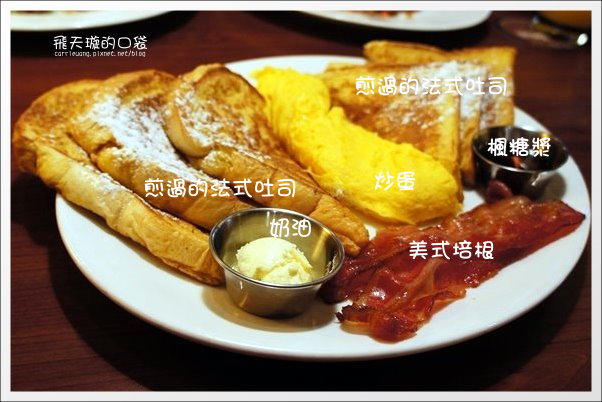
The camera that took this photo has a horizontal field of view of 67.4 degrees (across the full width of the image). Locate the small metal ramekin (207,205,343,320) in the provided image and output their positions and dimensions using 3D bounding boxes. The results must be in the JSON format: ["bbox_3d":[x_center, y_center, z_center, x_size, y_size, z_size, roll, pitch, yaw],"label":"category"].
[{"bbox_3d":[-0.012,0.033,0.224,0.063,0.029,0.063,8,30,0],"label":"small metal ramekin"}]

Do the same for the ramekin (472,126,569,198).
[{"bbox_3d":[0.151,-0.025,0.320,0.063,0.029,0.063,-3,37,0],"label":"ramekin"}]

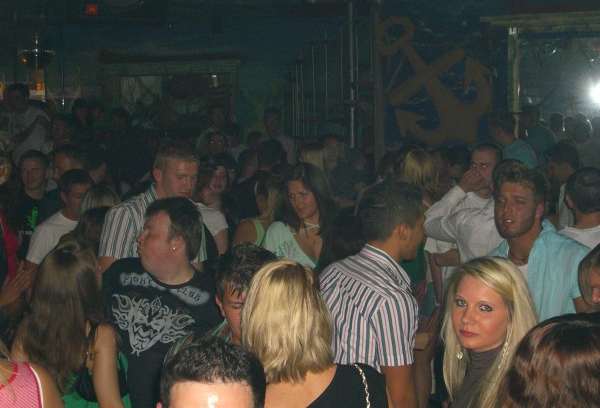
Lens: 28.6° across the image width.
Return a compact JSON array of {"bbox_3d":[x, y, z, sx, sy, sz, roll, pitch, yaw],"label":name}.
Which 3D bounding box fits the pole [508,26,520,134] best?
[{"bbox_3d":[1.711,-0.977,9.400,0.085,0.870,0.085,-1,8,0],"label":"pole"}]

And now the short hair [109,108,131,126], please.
[{"bbox_3d":[-1.363,-0.661,8.900,0.165,0.145,0.180,2,8,20],"label":"short hair"}]

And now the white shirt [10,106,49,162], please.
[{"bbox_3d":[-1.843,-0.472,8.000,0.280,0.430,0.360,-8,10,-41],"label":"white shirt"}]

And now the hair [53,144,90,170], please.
[{"bbox_3d":[-1.183,-0.246,6.100,0.185,0.145,0.190,4,9,33],"label":"hair"}]

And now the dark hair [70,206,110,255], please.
[{"bbox_3d":[-0.832,0.102,4.700,0.170,0.200,0.190,0,8,11],"label":"dark hair"}]

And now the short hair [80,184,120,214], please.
[{"bbox_3d":[-0.863,-0.024,5.100,0.175,0.150,0.180,0,8,11],"label":"short hair"}]

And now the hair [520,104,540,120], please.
[{"bbox_3d":[1.741,-0.699,8.900,0.175,0.130,0.160,-6,9,-30],"label":"hair"}]

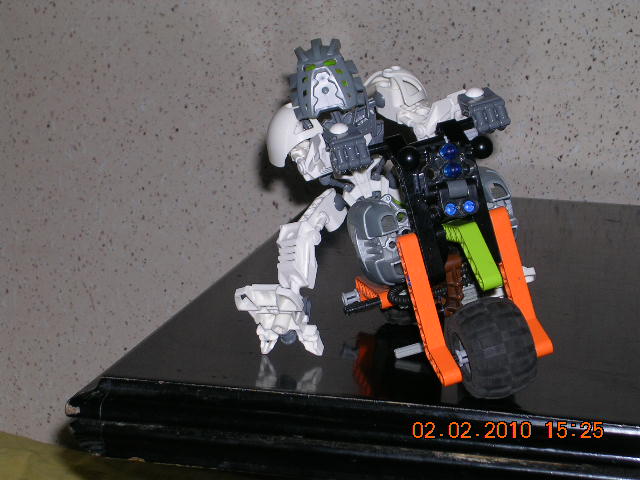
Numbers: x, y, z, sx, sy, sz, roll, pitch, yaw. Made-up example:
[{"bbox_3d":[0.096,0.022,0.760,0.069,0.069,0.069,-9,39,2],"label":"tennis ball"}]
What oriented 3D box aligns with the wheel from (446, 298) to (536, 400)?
[{"bbox_3d":[0.071,0.046,0.737,0.028,0.043,0.043,-15,16,-9],"label":"wheel"}]

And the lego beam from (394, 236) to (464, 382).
[{"bbox_3d":[0.045,0.030,0.739,0.008,0.067,0.018,-15,-15,-9],"label":"lego beam"}]

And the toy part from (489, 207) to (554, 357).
[{"bbox_3d":[0.084,0.020,0.745,0.008,0.067,0.018,-15,-15,-9],"label":"toy part"}]

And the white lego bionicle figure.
[{"bbox_3d":[0.022,-0.017,0.786,0.114,0.142,0.092,-1,14,-7],"label":"white lego bionicle figure"}]

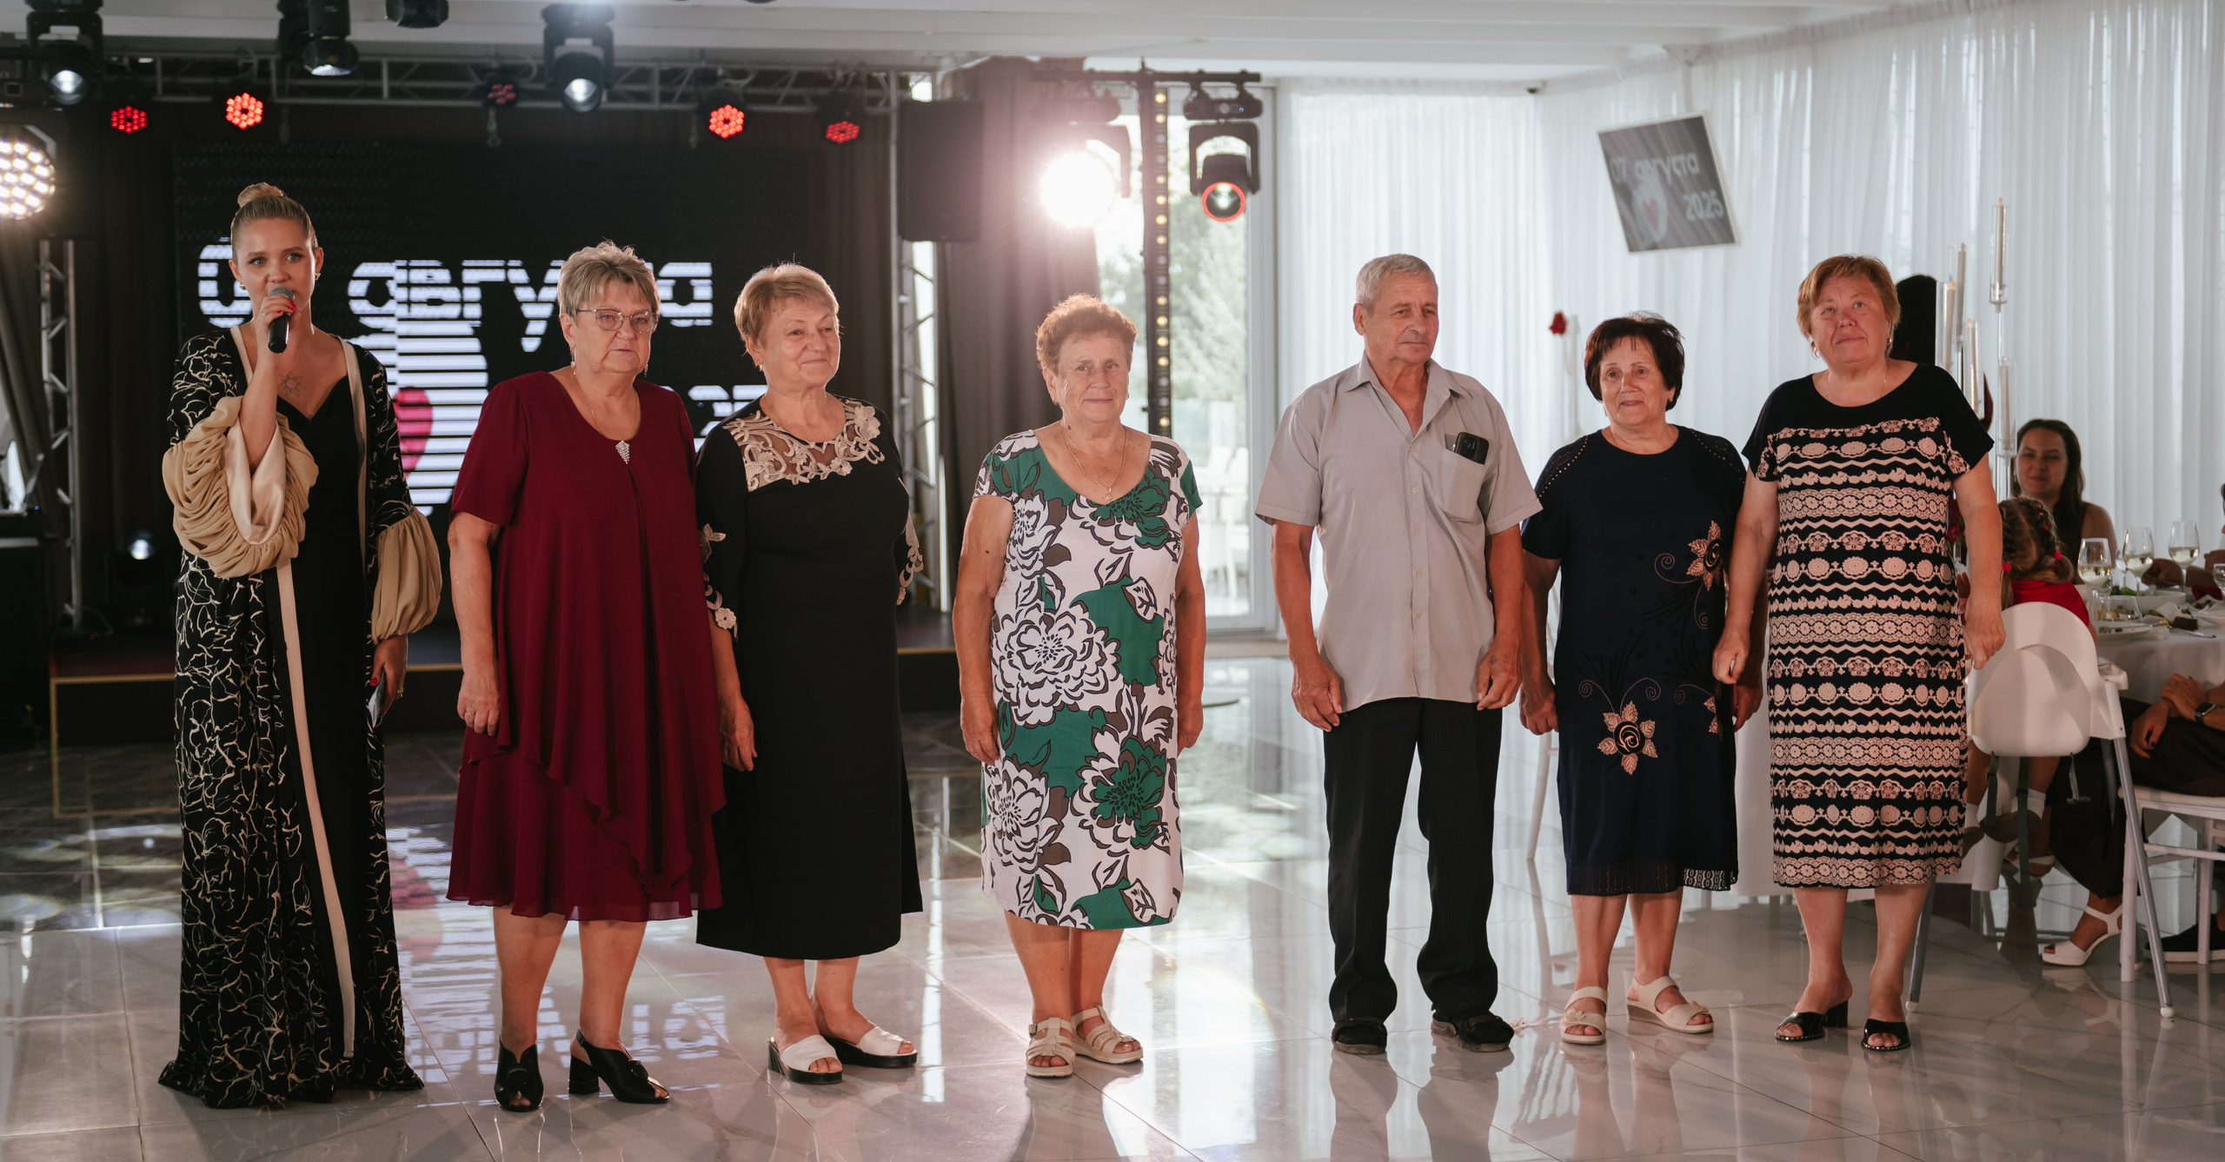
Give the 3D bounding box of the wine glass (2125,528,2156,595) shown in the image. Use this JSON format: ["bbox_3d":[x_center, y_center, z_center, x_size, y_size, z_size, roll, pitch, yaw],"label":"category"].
[{"bbox_3d":[2.698,-0.028,8.916,0.082,0.226,0.082,-1,4,0],"label":"wine glass"}]

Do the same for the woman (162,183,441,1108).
[{"bbox_3d":[-1.599,0.122,6.671,0.530,1.788,0.430,-3,4,-26],"label":"woman"}]

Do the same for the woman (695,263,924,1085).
[{"bbox_3d":[-0.602,0.184,6.826,0.480,1.622,0.350,-3,4,-32],"label":"woman"}]

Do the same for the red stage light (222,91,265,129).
[{"bbox_3d":[-3.885,-2.107,15.200,0.200,0.200,0.150,-2,4,-14],"label":"red stage light"}]

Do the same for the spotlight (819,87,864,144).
[{"bbox_3d":[-1.269,-2.173,15.850,0.210,0.250,0.180,-1,4,-6],"label":"spotlight"}]

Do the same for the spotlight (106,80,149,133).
[{"bbox_3d":[-4.370,-2.102,15.050,0.200,0.235,0.170,-2,4,-17],"label":"spotlight"}]

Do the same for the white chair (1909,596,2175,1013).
[{"bbox_3d":[2.087,0.477,7.660,0.570,0.900,0.610,0,4,14],"label":"white chair"}]

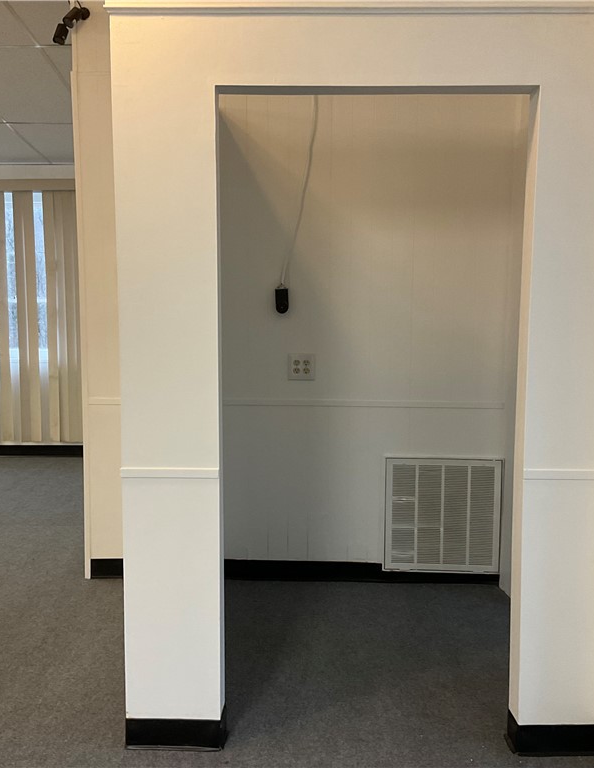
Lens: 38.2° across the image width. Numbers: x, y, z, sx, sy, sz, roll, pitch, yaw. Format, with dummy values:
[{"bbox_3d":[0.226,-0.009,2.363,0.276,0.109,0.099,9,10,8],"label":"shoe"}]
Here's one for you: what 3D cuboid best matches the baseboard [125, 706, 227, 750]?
[{"bbox_3d":[-0.385,1.095,2.747,0.310,0.105,0.125,0,7,1],"label":"baseboard"}]

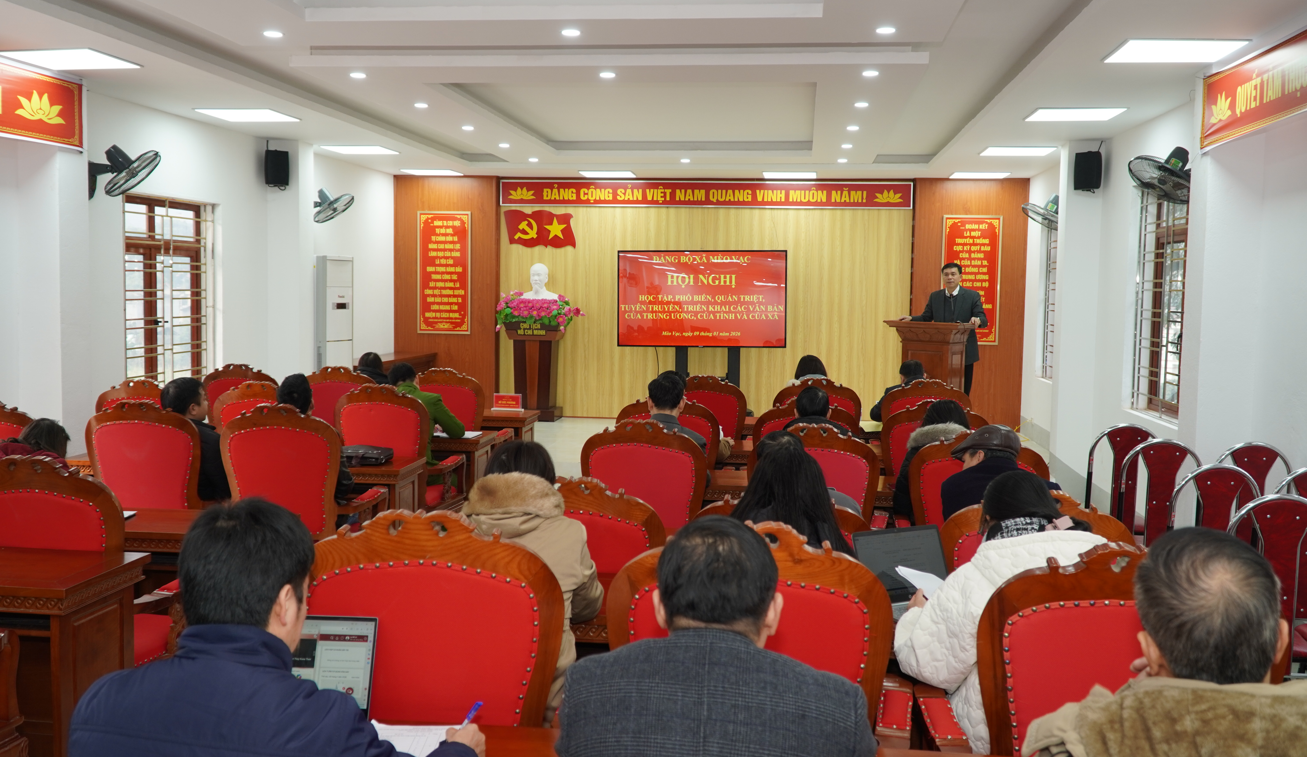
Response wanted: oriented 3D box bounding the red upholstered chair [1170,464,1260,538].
[{"bbox_3d":[2.308,0.794,4.789,0.430,0.910,0.500,1,5,-4],"label":"red upholstered chair"}]

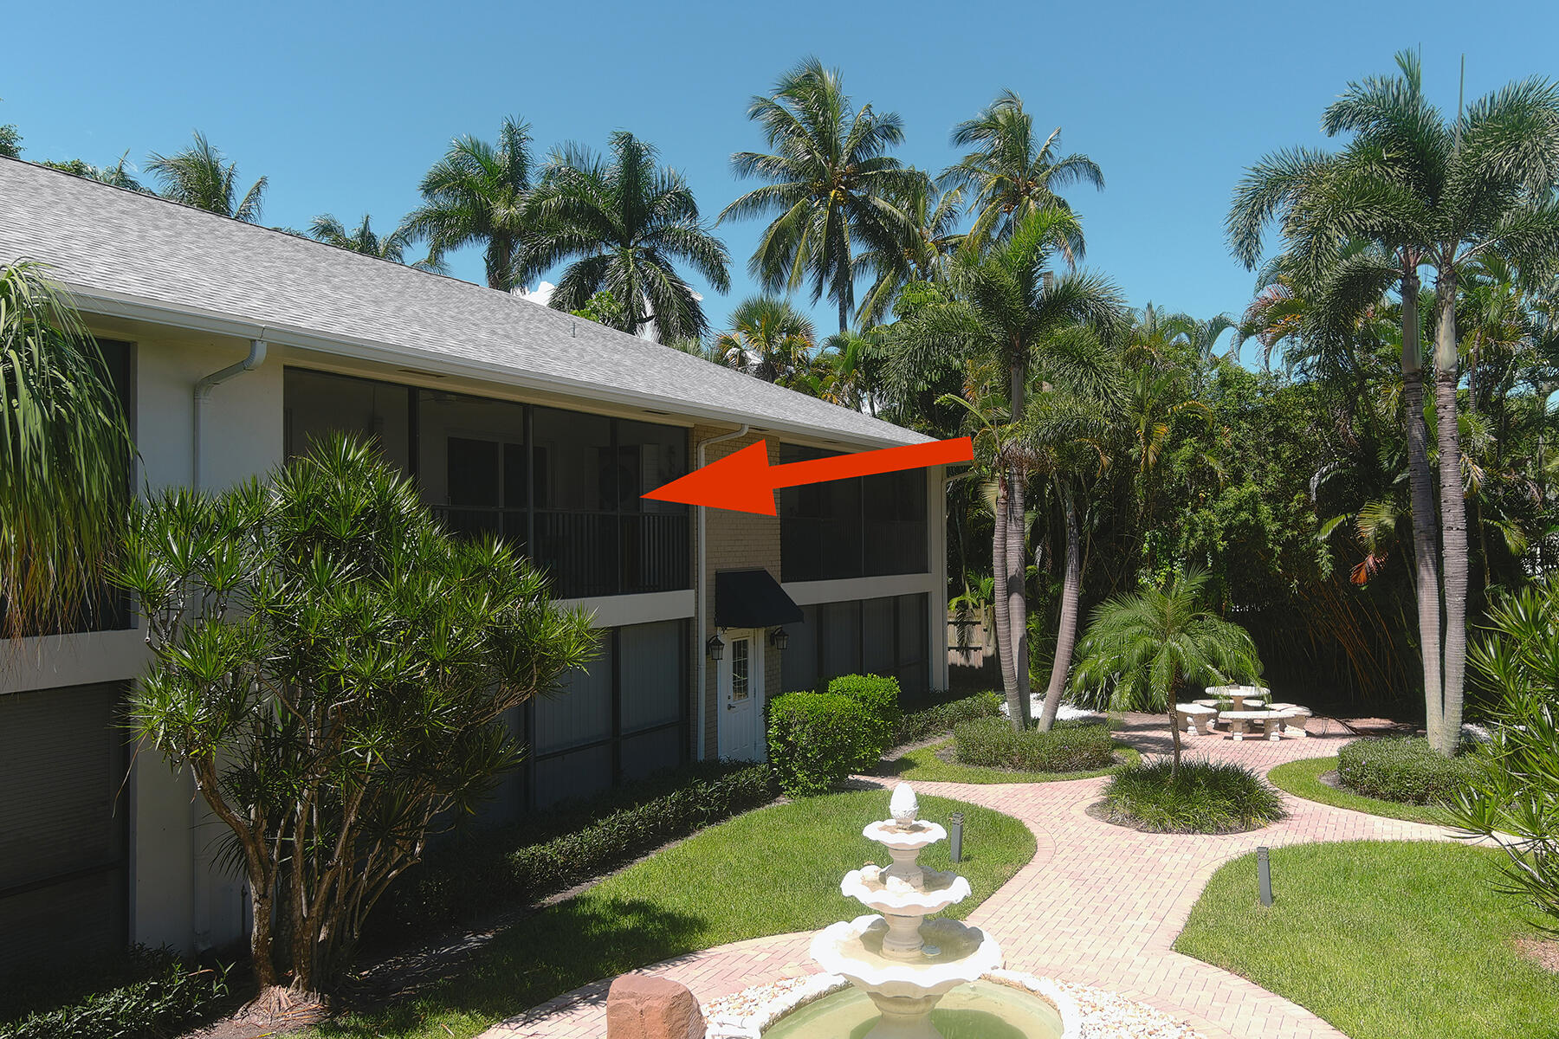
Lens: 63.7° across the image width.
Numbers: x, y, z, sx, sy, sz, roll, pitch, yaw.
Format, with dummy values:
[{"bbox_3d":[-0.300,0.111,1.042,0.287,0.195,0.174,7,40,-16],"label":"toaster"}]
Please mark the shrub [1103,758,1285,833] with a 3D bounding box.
[{"bbox_3d":[5.270,3.478,16.050,2.300,0.460,2.250,0,-1,0],"label":"shrub"}]

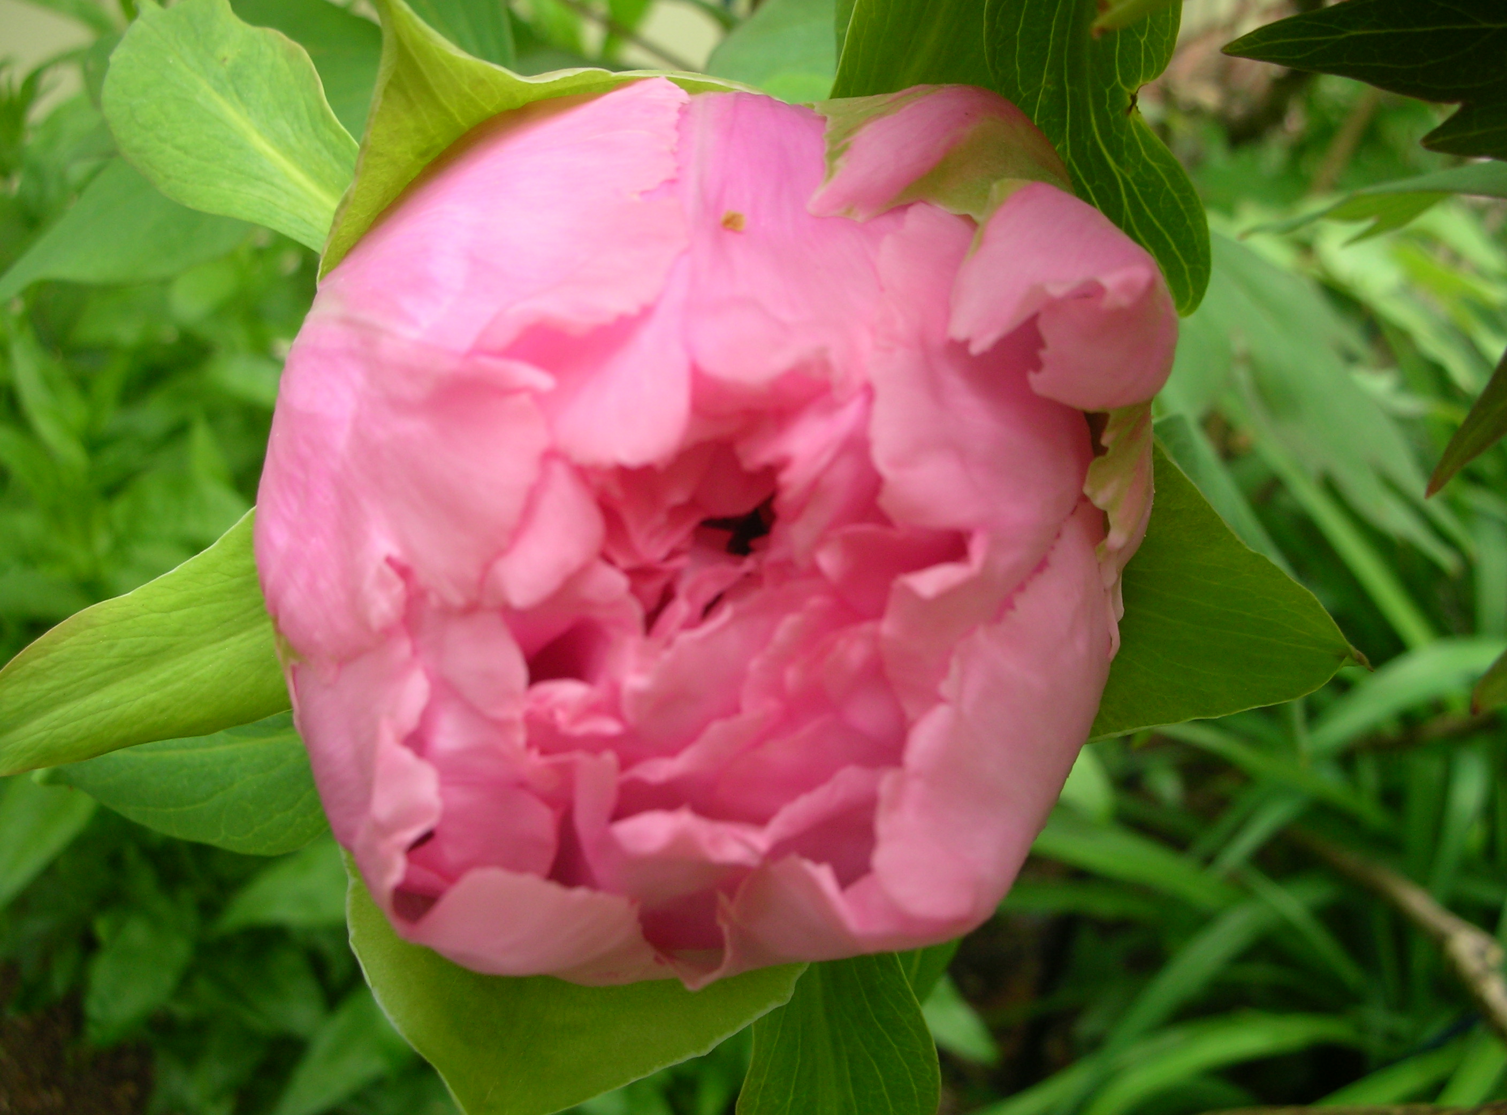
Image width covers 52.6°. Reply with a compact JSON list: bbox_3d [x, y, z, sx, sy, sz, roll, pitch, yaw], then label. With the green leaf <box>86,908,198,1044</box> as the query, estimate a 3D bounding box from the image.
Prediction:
[{"bbox_3d":[-0.241,0.163,0.600,0.042,0.012,0.062,26,53,6],"label":"green leaf"}]

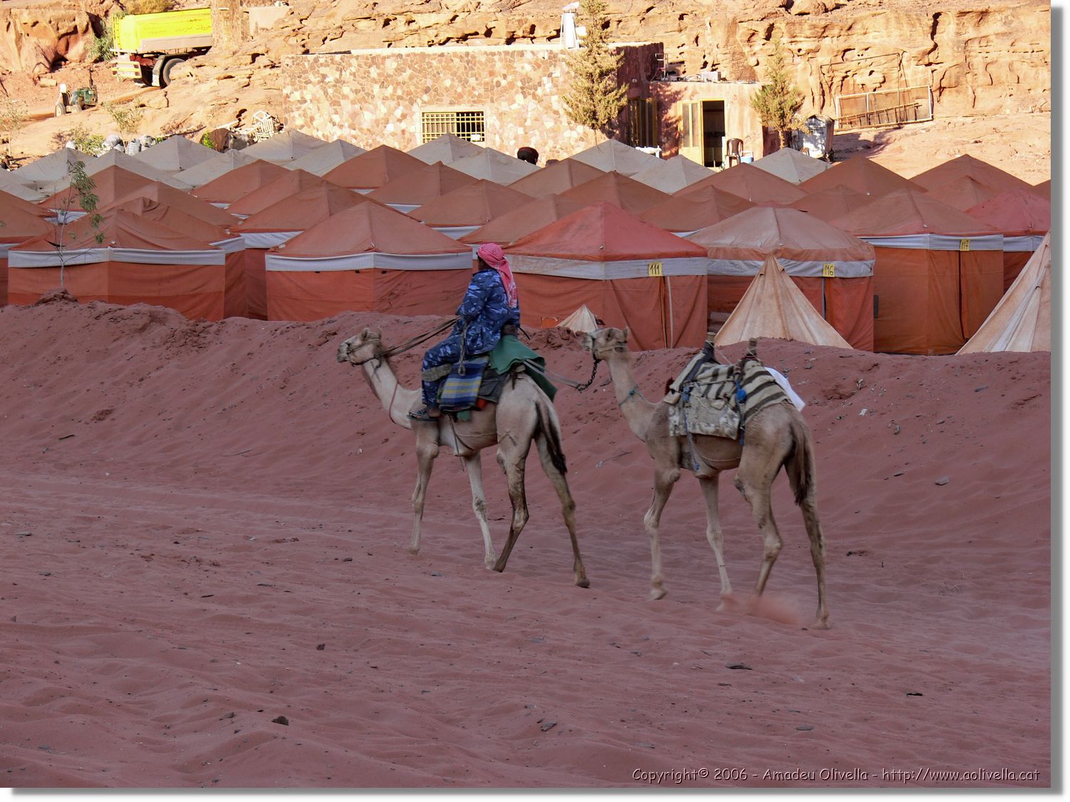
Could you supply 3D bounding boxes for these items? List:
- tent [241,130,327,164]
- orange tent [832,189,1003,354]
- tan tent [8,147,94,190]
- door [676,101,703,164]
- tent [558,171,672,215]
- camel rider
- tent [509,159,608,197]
[{"bbox_3d":[-6.462,-5.669,108.616,2.750,3.100,2.750,1,2,40],"label":"tent"},{"bbox_3d":[5.677,-2.010,62.312,2.150,2.400,2.150,4,7,38],"label":"orange tent"},{"bbox_3d":[-9.457,-3.918,82.612,2.150,2.400,2.150,4,7,37],"label":"tan tent"},{"bbox_3d":[4.675,-8.077,123.000,0.780,2.000,0.070,1,4,12],"label":"door"},{"bbox_3d":[1.507,-2.943,77.098,2.500,2.750,2.500,3,5,40],"label":"tent"},{"bbox_3d":[-0.582,-0.575,34.000,0.900,1.500,0.700,4,6,45],"label":"camel rider"},{"bbox_3d":[0.662,-3.313,76.112,2.150,2.400,2.150,5,7,41],"label":"tent"}]

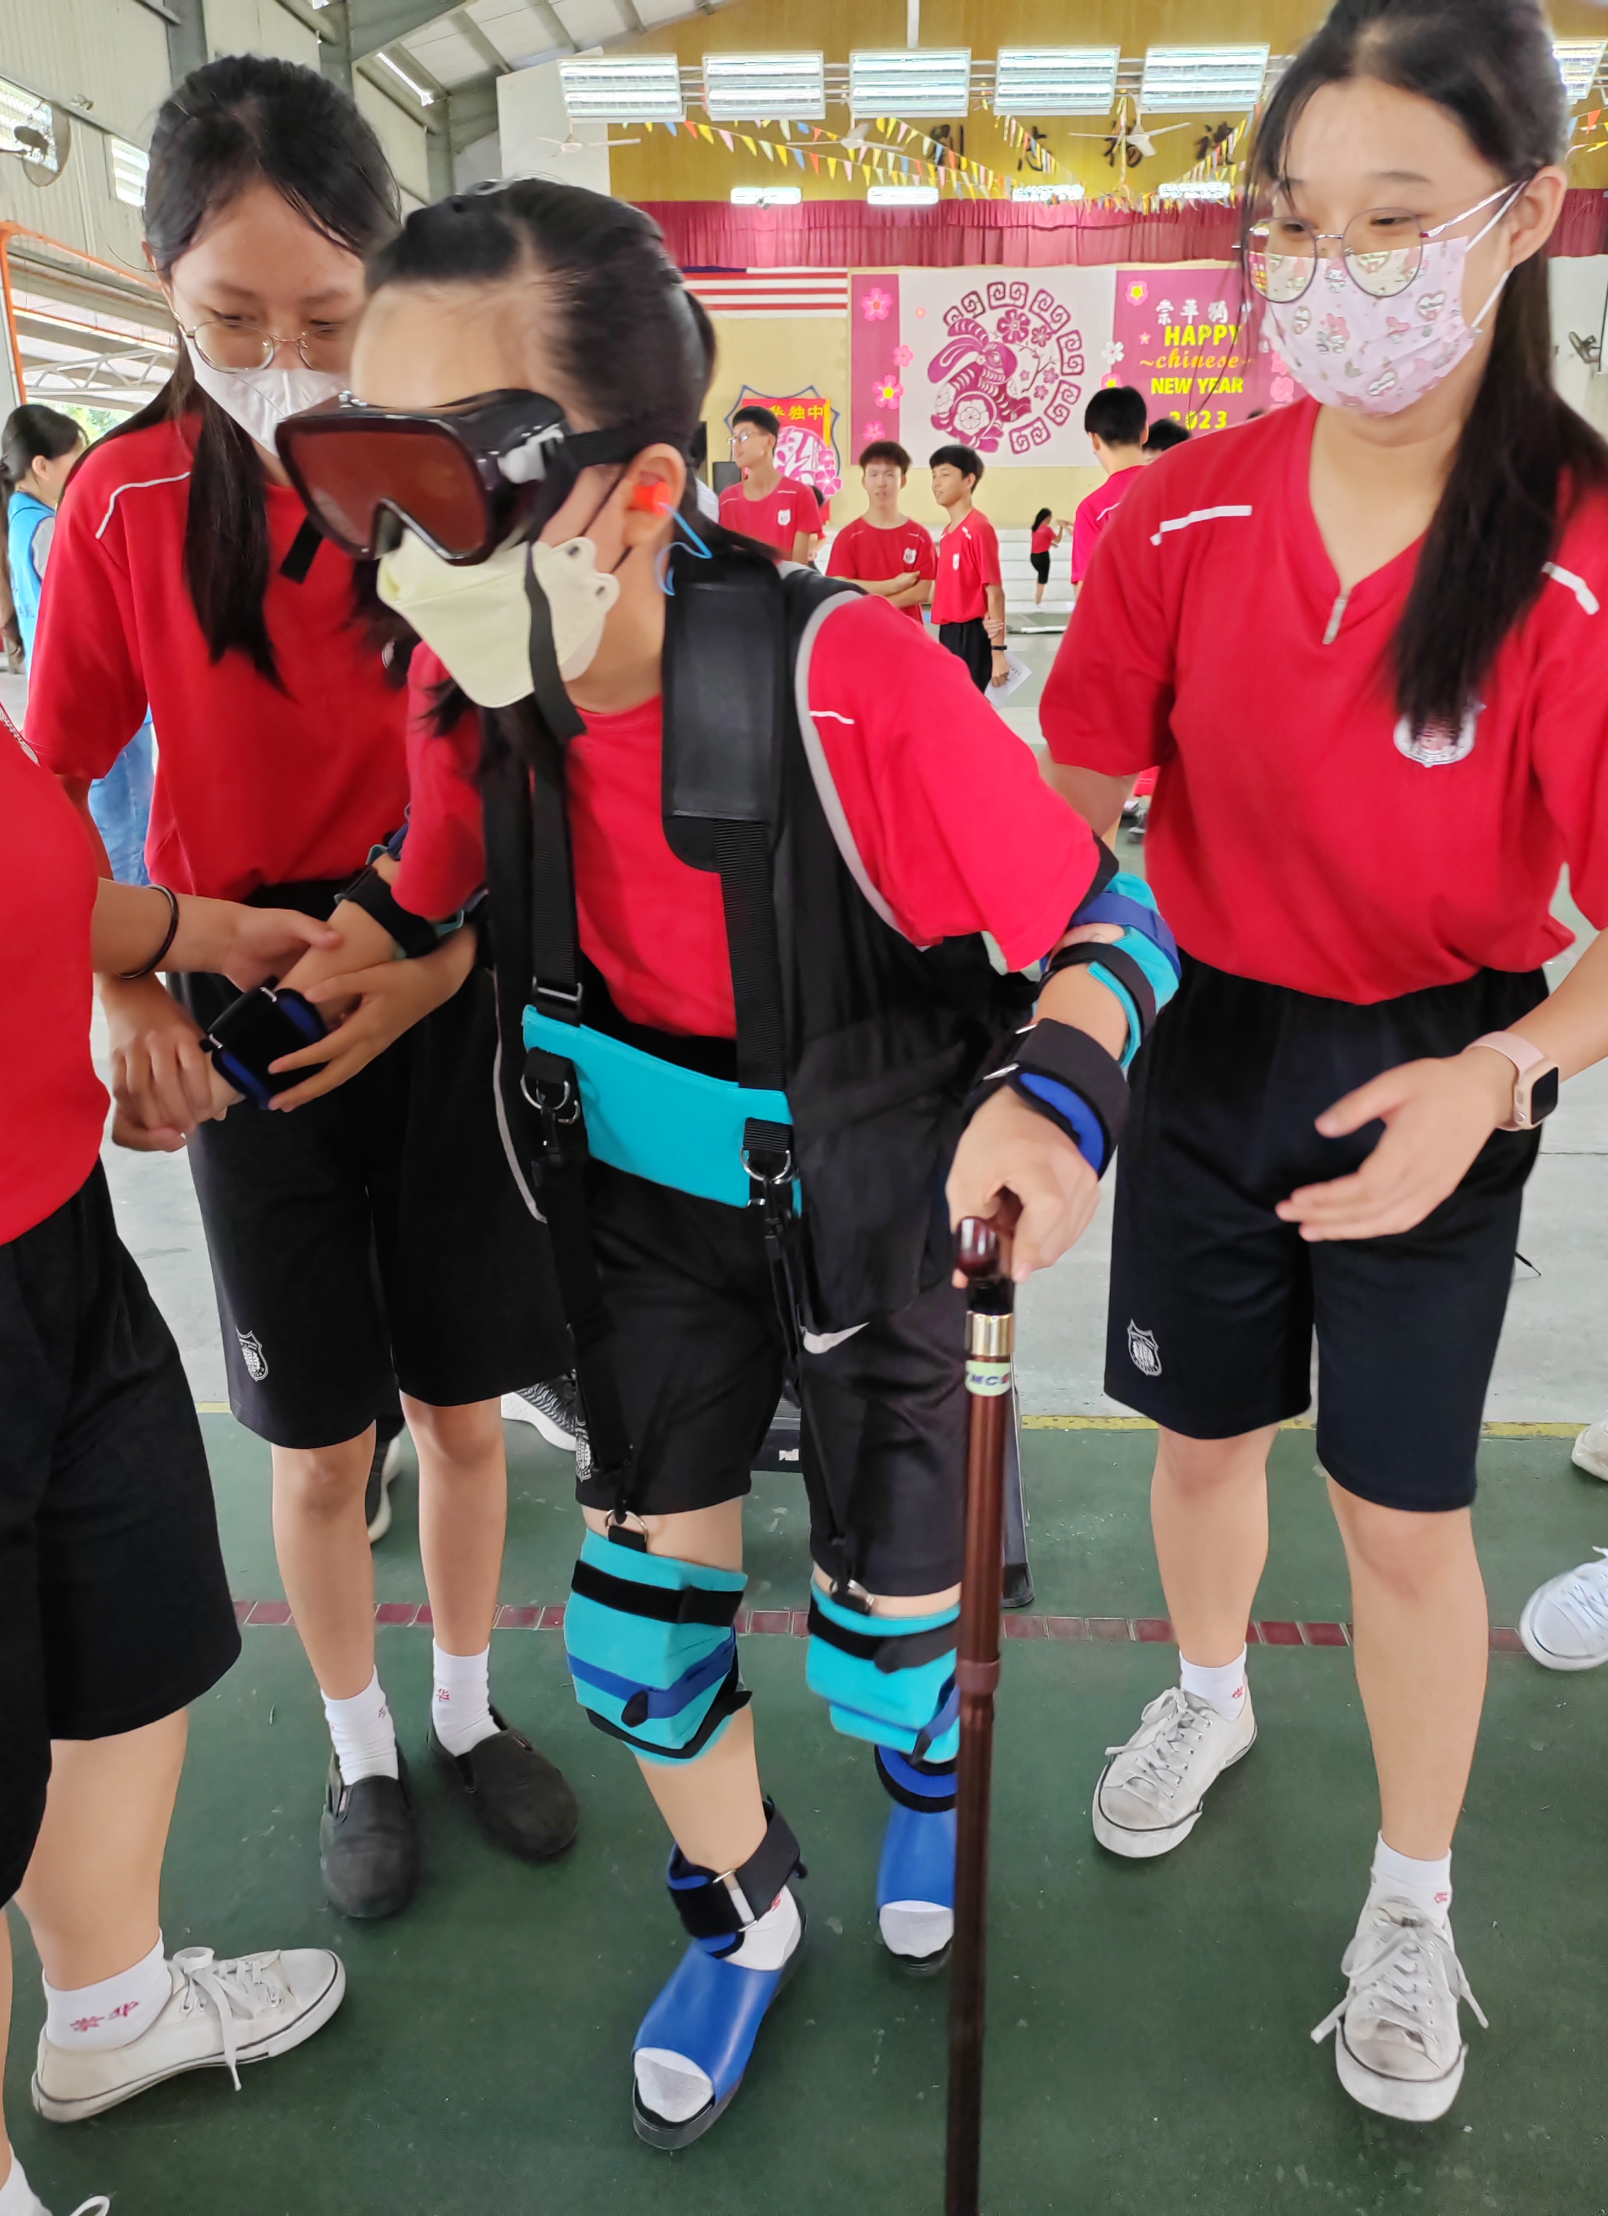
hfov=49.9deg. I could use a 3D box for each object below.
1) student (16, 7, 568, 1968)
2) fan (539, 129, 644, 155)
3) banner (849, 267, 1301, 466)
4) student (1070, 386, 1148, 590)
[{"bbox_3d":[-0.372,0.045,1.431,0.460,1.560,0.480,-6,19,-17],"label":"student"},{"bbox_3d":[-2.424,-10.089,18.100,1.460,0.300,1.460,1,18,2],"label":"fan"},{"bbox_3d":[5.442,-14.790,34.500,9.019,3.570,0.050,1,18,2],"label":"banner"},{"bbox_3d":[1.024,-1.339,5.404,0.480,1.680,0.300,-9,20,-23],"label":"student"}]

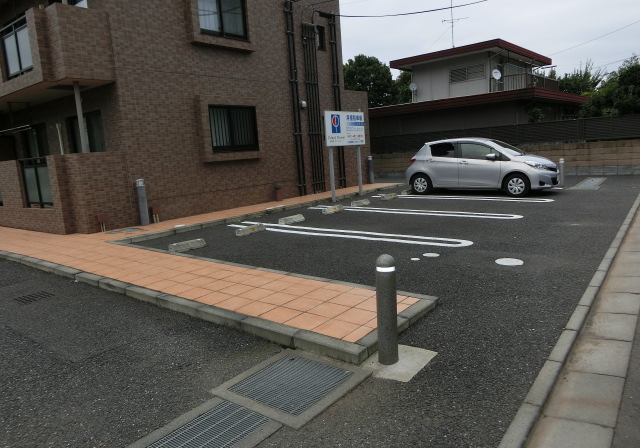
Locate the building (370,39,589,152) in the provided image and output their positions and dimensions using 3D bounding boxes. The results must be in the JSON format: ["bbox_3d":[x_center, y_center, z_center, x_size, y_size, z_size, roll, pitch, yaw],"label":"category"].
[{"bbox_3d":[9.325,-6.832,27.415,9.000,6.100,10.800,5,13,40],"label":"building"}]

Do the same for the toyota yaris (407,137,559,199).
[{"bbox_3d":[4.305,-1.568,12.318,3.885,1.500,1.700,4,12,39],"label":"toyota yaris"}]

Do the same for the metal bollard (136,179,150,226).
[{"bbox_3d":[-3.678,-0.448,9.692,0.170,0.960,0.170,5,13,40],"label":"metal bollard"}]

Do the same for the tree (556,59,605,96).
[{"bbox_3d":[17.588,-7.978,31.314,3.400,6.130,3.400,5,13,40],"label":"tree"}]

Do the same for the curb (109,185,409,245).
[{"bbox_3d":[-0.566,-0.460,11.784,0.160,0.110,9.800,5,13,40],"label":"curb"}]

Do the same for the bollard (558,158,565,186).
[{"bbox_3d":[6.803,-1.463,12.964,0.140,0.770,0.140,5,13,40],"label":"bollard"}]

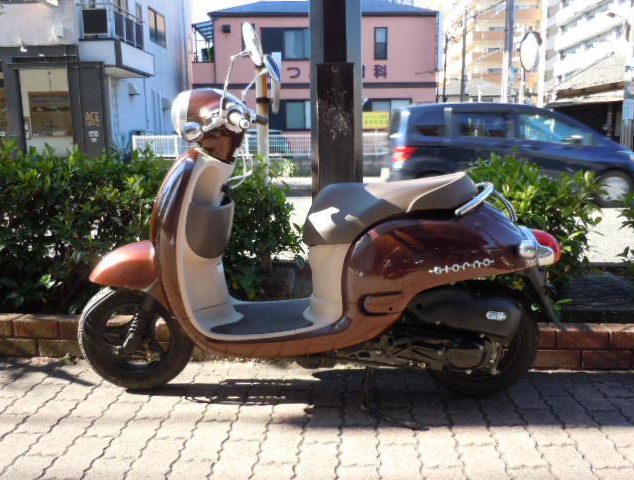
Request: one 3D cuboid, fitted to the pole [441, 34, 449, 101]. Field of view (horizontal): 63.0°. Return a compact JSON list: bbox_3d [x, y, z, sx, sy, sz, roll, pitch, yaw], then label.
[{"bbox_3d":[8.329,-8.868,33.673,0.280,8.570,0.280,0,9,5],"label":"pole"}]

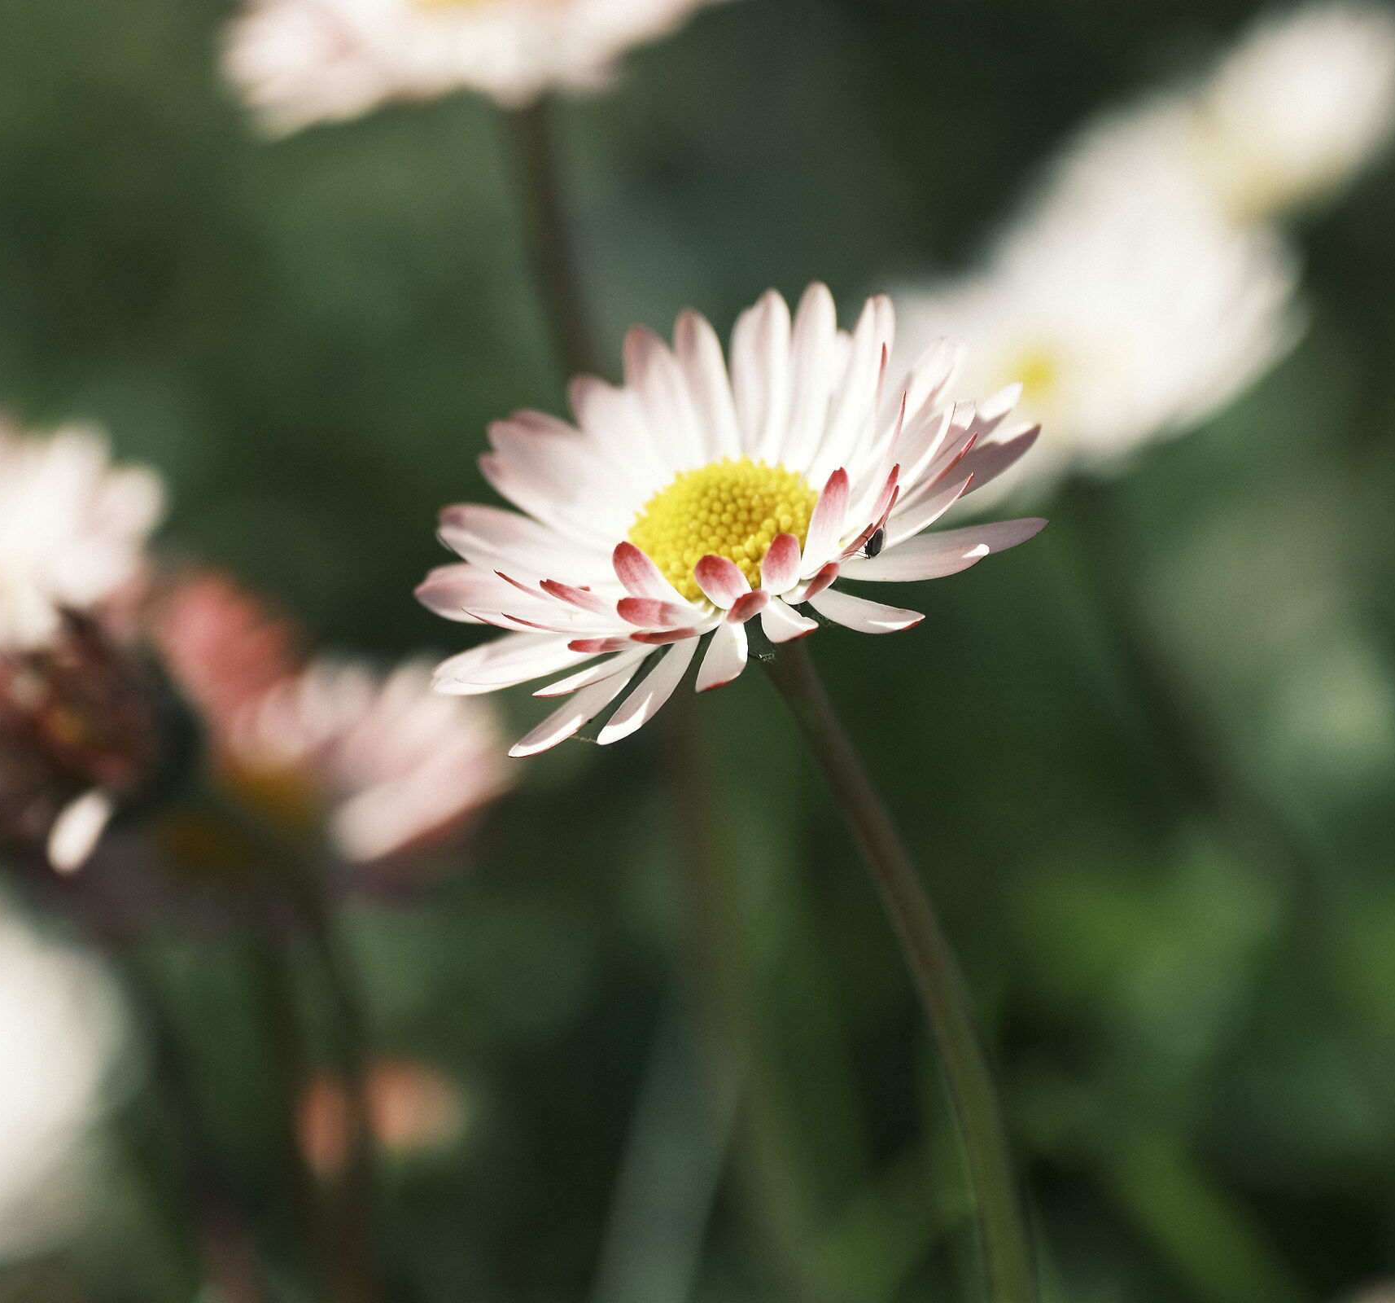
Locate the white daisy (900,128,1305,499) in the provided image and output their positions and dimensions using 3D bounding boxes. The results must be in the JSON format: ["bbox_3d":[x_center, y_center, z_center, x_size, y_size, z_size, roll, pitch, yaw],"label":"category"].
[{"bbox_3d":[0.018,-0.015,0.960,0.019,0.007,0.019,-19,39,16],"label":"white daisy"}]

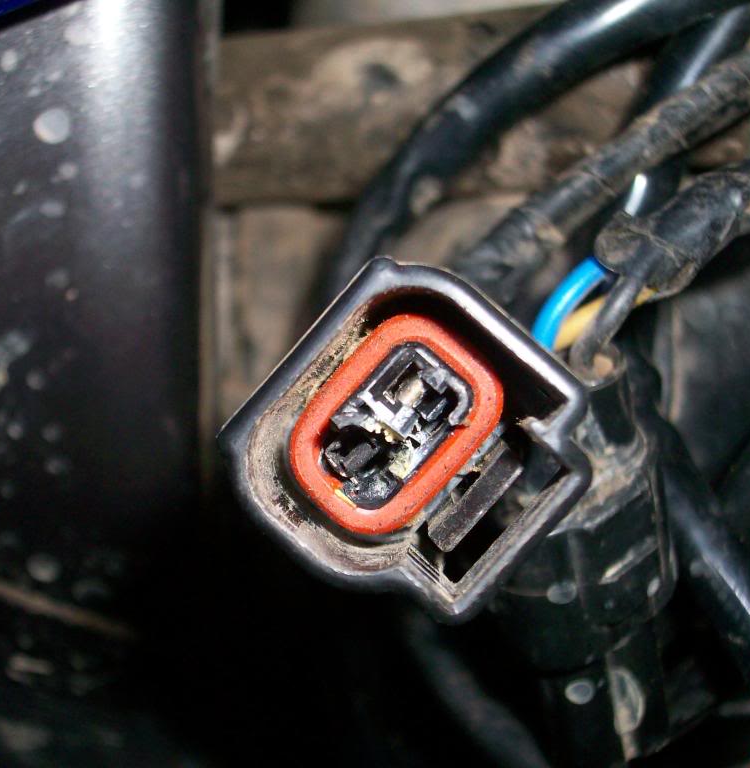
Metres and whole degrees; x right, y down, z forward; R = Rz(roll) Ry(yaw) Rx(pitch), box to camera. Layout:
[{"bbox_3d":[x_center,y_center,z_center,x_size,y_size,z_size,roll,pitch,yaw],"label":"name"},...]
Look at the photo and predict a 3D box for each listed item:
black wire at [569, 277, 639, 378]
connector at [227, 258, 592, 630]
[{"bbox_3d":[0.019,-0.005,0.127,0.004,0.010,0.004,25,-6,0],"label":"black wire"},{"bbox_3d":[0.003,0.004,0.117,0.020,0.021,0.026,42,0,2],"label":"connector"}]

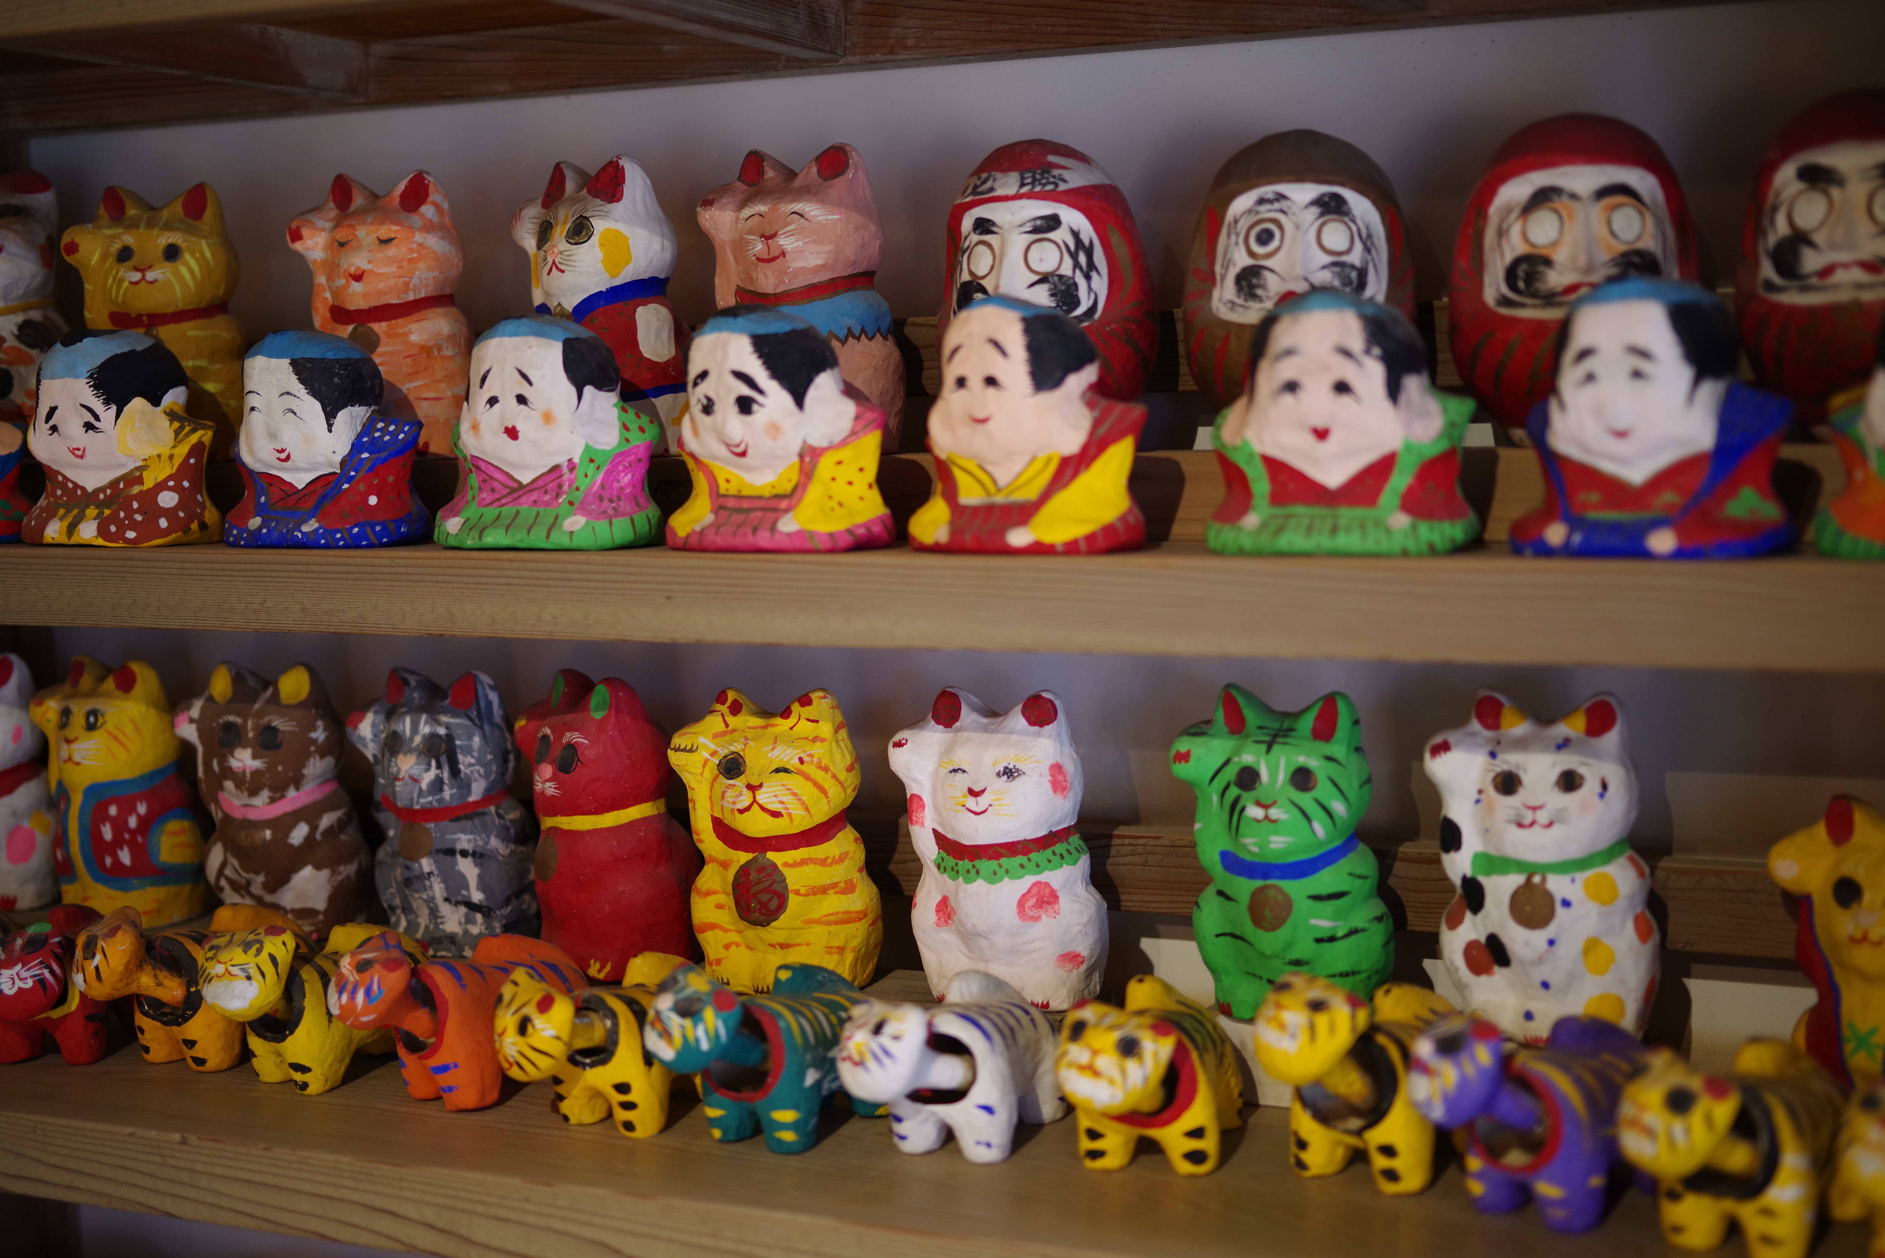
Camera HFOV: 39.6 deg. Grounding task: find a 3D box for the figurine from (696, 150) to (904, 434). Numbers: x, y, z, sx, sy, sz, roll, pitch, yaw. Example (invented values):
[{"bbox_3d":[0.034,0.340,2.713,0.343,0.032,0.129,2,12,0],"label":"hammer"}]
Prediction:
[{"bbox_3d":[-0.057,-0.134,1.058,0.075,0.120,0.066,1,6,26],"label":"figurine"}]

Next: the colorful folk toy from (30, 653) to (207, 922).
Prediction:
[{"bbox_3d":[-0.425,0.082,1.351,0.089,0.133,0.070,1,5,25],"label":"colorful folk toy"}]

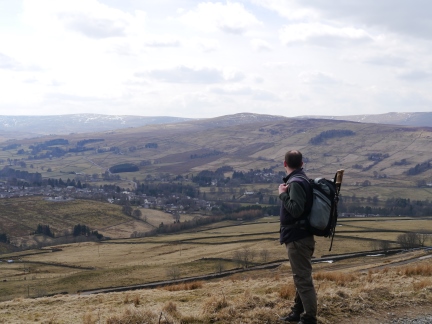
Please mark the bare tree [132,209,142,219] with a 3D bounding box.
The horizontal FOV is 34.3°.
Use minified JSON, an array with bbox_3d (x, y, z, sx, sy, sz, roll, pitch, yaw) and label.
[{"bbox_3d":[-95.471,62.634,850.000,12.000,12.000,11.500,0,3,0],"label":"bare tree"}]

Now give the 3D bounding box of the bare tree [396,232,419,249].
[{"bbox_3d":[79.461,32.573,290.000,9.100,6.800,8.000,0,3,0],"label":"bare tree"}]

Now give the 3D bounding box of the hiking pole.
[{"bbox_3d":[1.244,0.500,7.200,0.080,0.850,0.070,10,3,24],"label":"hiking pole"}]

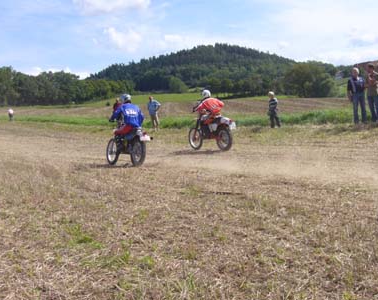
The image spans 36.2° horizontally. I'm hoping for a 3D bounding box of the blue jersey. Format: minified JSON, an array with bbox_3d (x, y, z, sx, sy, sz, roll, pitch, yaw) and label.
[{"bbox_3d":[-1.469,-0.815,13.650,0.660,0.560,0.520,-7,6,-32],"label":"blue jersey"}]

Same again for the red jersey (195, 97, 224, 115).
[{"bbox_3d":[0.624,-1.299,17.100,0.640,0.480,0.580,-8,6,-35],"label":"red jersey"}]

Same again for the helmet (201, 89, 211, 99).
[{"bbox_3d":[0.528,-1.678,17.250,0.250,0.270,0.320,-9,7,-43],"label":"helmet"}]

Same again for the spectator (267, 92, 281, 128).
[{"bbox_3d":[3.945,-1.837,26.600,0.420,1.690,0.500,-7,6,-29],"label":"spectator"}]

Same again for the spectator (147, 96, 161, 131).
[{"bbox_3d":[-1.711,-1.806,28.900,0.580,1.740,0.380,-1,6,34],"label":"spectator"}]

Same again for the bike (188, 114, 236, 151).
[{"bbox_3d":[0.668,-0.519,17.150,0.800,1.140,2.080,-8,6,-35],"label":"bike"}]

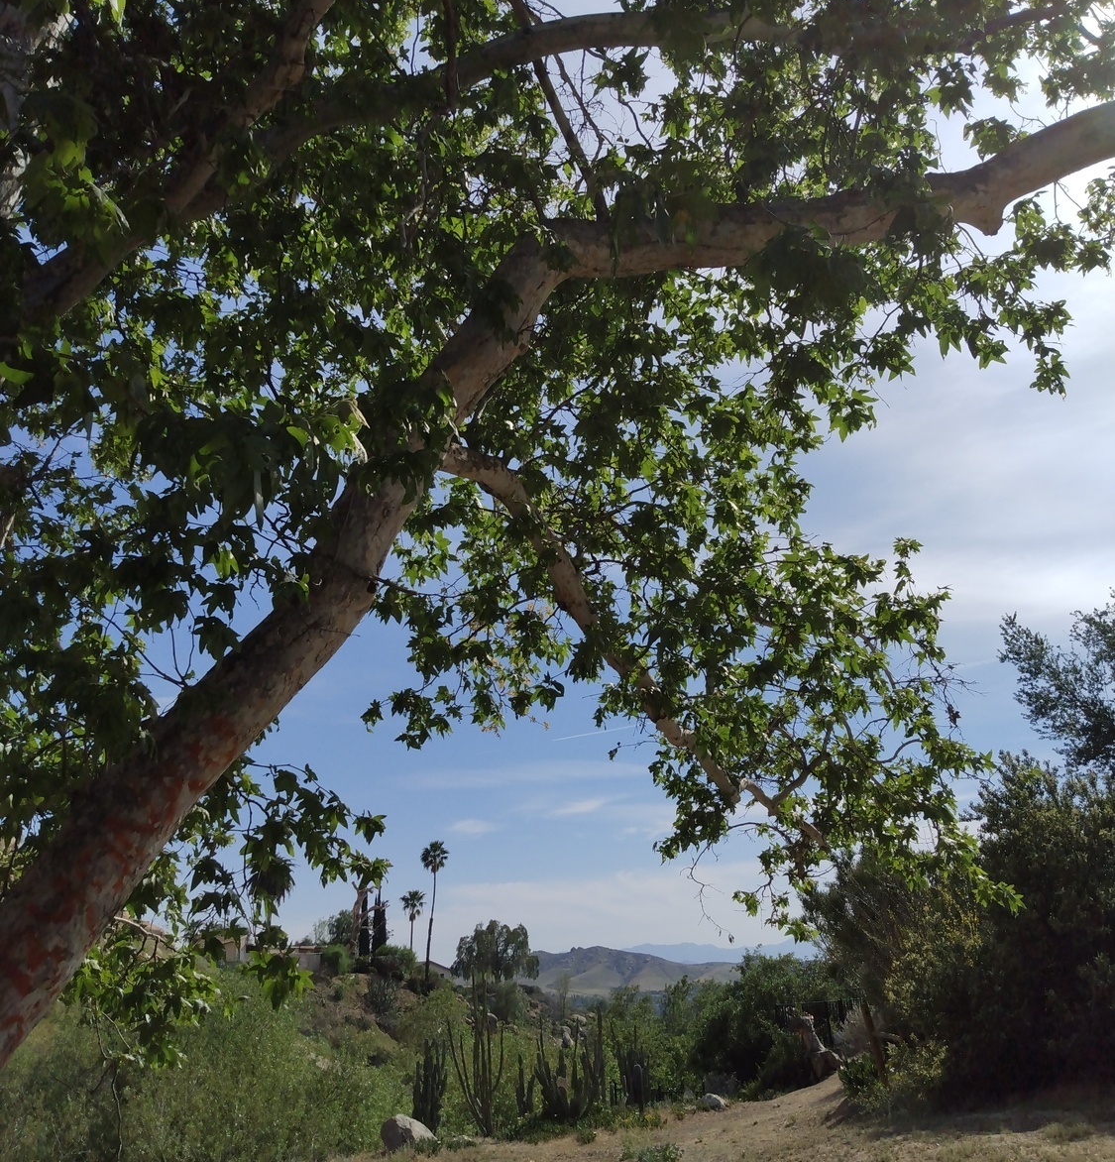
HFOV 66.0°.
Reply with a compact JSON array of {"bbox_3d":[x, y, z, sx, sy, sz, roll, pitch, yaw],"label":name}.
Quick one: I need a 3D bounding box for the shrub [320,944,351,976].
[{"bbox_3d":[-19.382,33.073,75.044,2.740,2.507,2.740,0,-25,0],"label":"shrub"}]

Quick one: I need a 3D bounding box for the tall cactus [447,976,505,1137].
[{"bbox_3d":[-1.894,11.015,20.033,1.380,3.305,1.242,0,-25,0],"label":"tall cactus"}]

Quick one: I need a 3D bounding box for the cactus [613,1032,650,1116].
[{"bbox_3d":[1.939,12.697,22.232,0.962,1.913,0.866,0,-25,0],"label":"cactus"}]

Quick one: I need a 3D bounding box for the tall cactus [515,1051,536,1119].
[{"bbox_3d":[-0.790,12.475,21.234,0.517,1.462,0.414,0,-25,0],"label":"tall cactus"}]

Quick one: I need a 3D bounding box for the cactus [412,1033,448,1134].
[{"bbox_3d":[-2.954,11.662,19.957,0.863,1.990,0.777,0,-25,0],"label":"cactus"}]

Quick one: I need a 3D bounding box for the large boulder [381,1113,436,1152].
[{"bbox_3d":[-3.072,11.353,17.679,1.147,0.671,0.918,0,-25,0],"label":"large boulder"}]

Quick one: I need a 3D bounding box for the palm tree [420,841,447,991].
[{"bbox_3d":[-14.395,38.484,100.061,3.244,15.926,3.244,0,-25,0],"label":"palm tree"}]

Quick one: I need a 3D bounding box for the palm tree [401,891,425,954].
[{"bbox_3d":[-17.554,42.085,103.912,3.102,9.026,3.102,0,-25,0],"label":"palm tree"}]

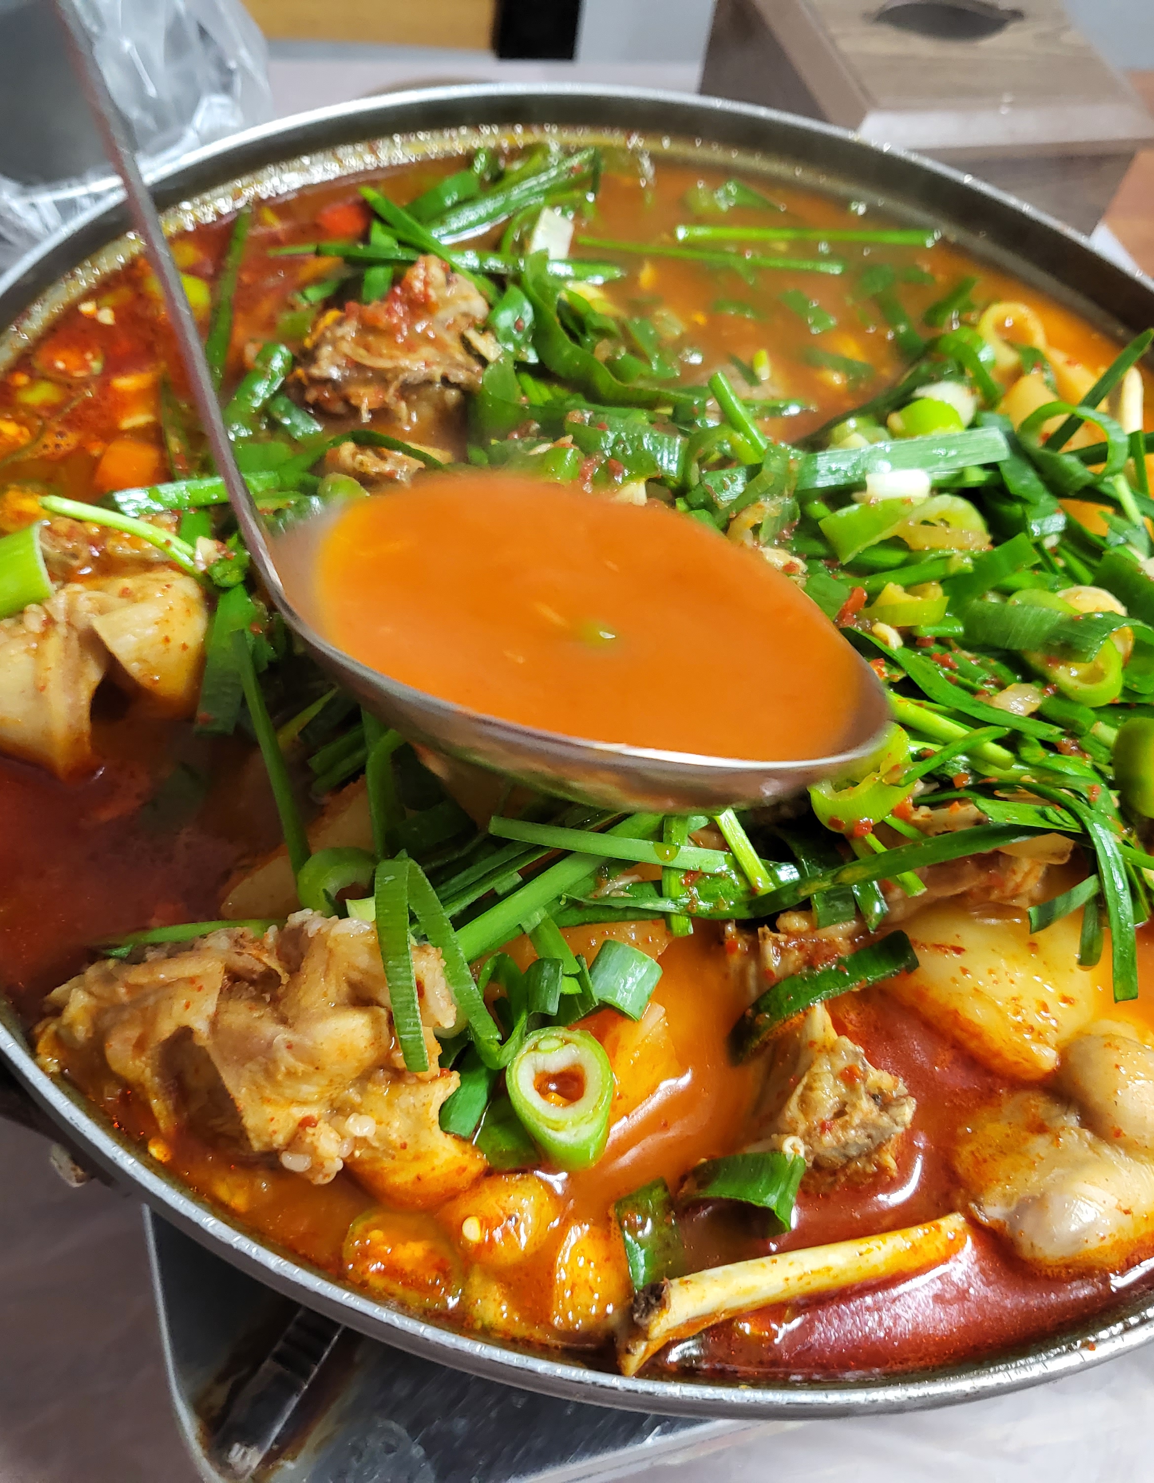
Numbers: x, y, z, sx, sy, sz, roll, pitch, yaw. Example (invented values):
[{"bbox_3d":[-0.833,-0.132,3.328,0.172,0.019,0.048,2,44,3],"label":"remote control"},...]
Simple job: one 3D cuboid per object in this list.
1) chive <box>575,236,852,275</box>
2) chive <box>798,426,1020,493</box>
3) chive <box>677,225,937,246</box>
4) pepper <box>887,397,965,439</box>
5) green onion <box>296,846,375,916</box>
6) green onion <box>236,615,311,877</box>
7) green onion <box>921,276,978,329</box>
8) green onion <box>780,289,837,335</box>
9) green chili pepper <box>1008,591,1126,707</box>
[{"bbox_3d":[0.036,-0.129,0.394,0.072,0.003,0.003,3,55,-8],"label":"chive"},{"bbox_3d":[0.086,-0.074,0.390,0.064,0.004,0.010,-9,77,-16],"label":"chive"},{"bbox_3d":[0.063,-0.137,0.404,0.075,0.004,0.004,-3,56,-12],"label":"chive"},{"bbox_3d":[0.093,-0.084,0.401,0.021,0.011,0.014,-3,56,-12],"label":"pepper"},{"bbox_3d":[-0.049,0.029,0.300,0.014,0.009,0.017,1,73,-10],"label":"green onion"},{"bbox_3d":[-0.065,0.001,0.314,0.005,0.004,0.061,-10,60,-17],"label":"green onion"},{"bbox_3d":[0.113,-0.131,0.448,0.006,0.004,0.030,36,57,15],"label":"green onion"},{"bbox_3d":[0.060,-0.112,0.388,0.006,0.002,0.016,-33,66,-28],"label":"green onion"},{"bbox_3d":[0.118,-0.023,0.360,0.017,0.012,0.029,-37,77,-29],"label":"green chili pepper"}]

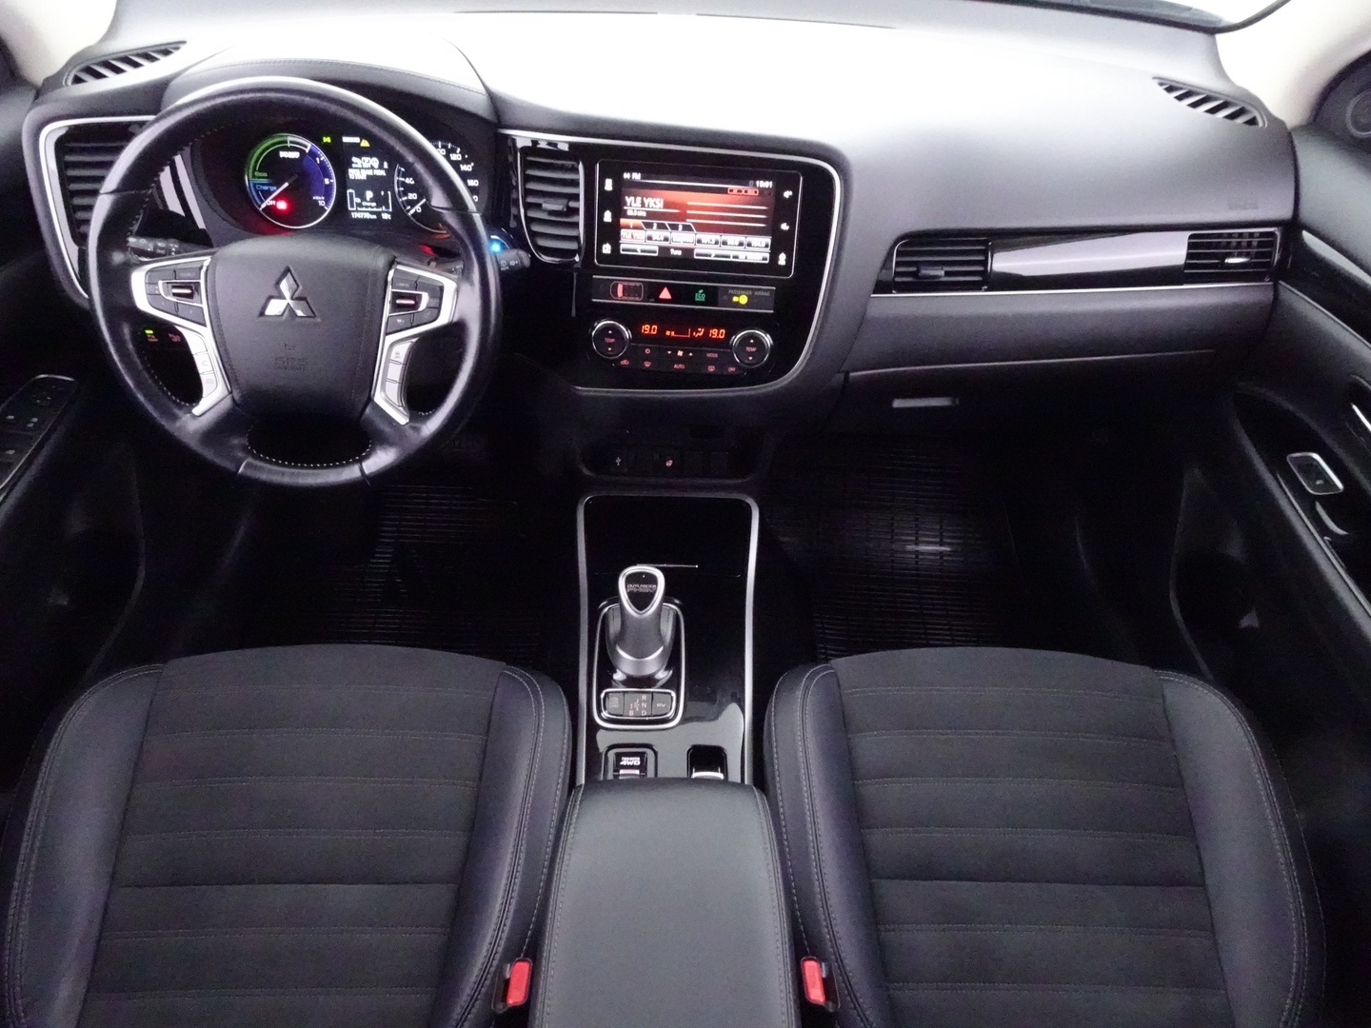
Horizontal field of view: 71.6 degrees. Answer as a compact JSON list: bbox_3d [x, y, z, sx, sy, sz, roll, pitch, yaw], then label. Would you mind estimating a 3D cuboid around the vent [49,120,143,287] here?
[{"bbox_3d":[-0.595,-0.330,1.009,0.086,0.164,0.050,-2,25,-6],"label":"vent"}]

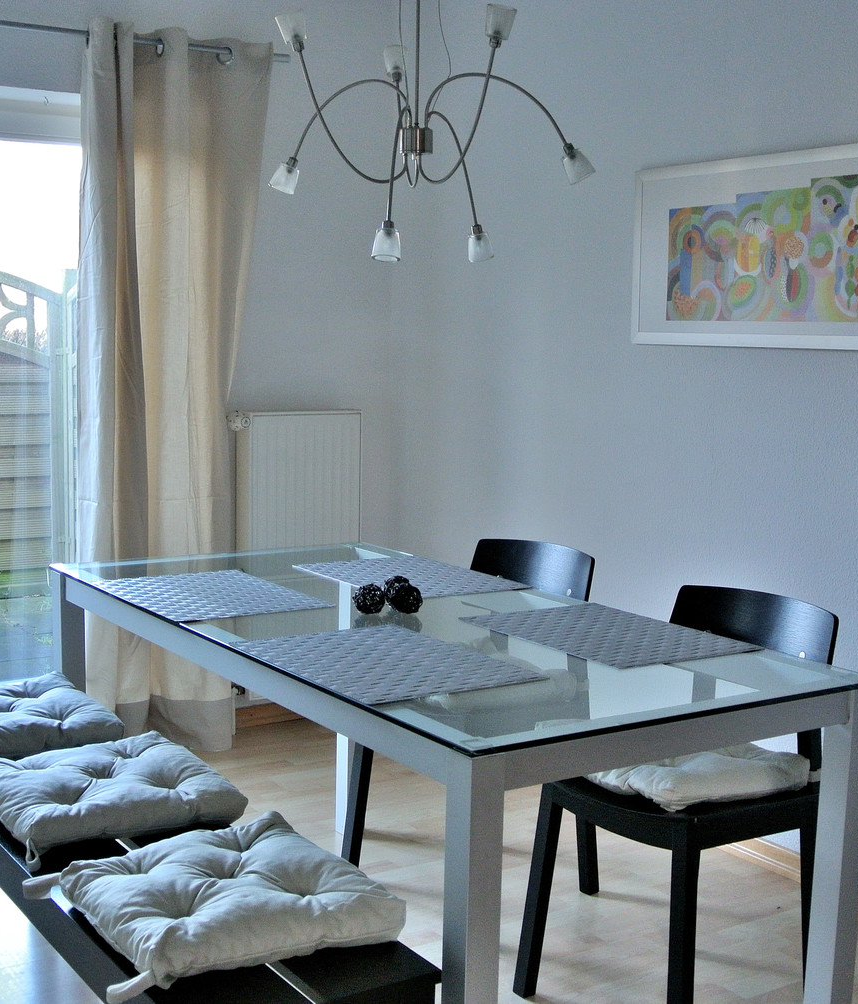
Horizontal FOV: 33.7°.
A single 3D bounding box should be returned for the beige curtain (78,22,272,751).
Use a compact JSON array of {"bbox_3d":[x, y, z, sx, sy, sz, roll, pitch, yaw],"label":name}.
[{"bbox_3d":[-0.738,-0.300,4.246,0.560,2.135,0.175,-4,8,-33],"label":"beige curtain"}]

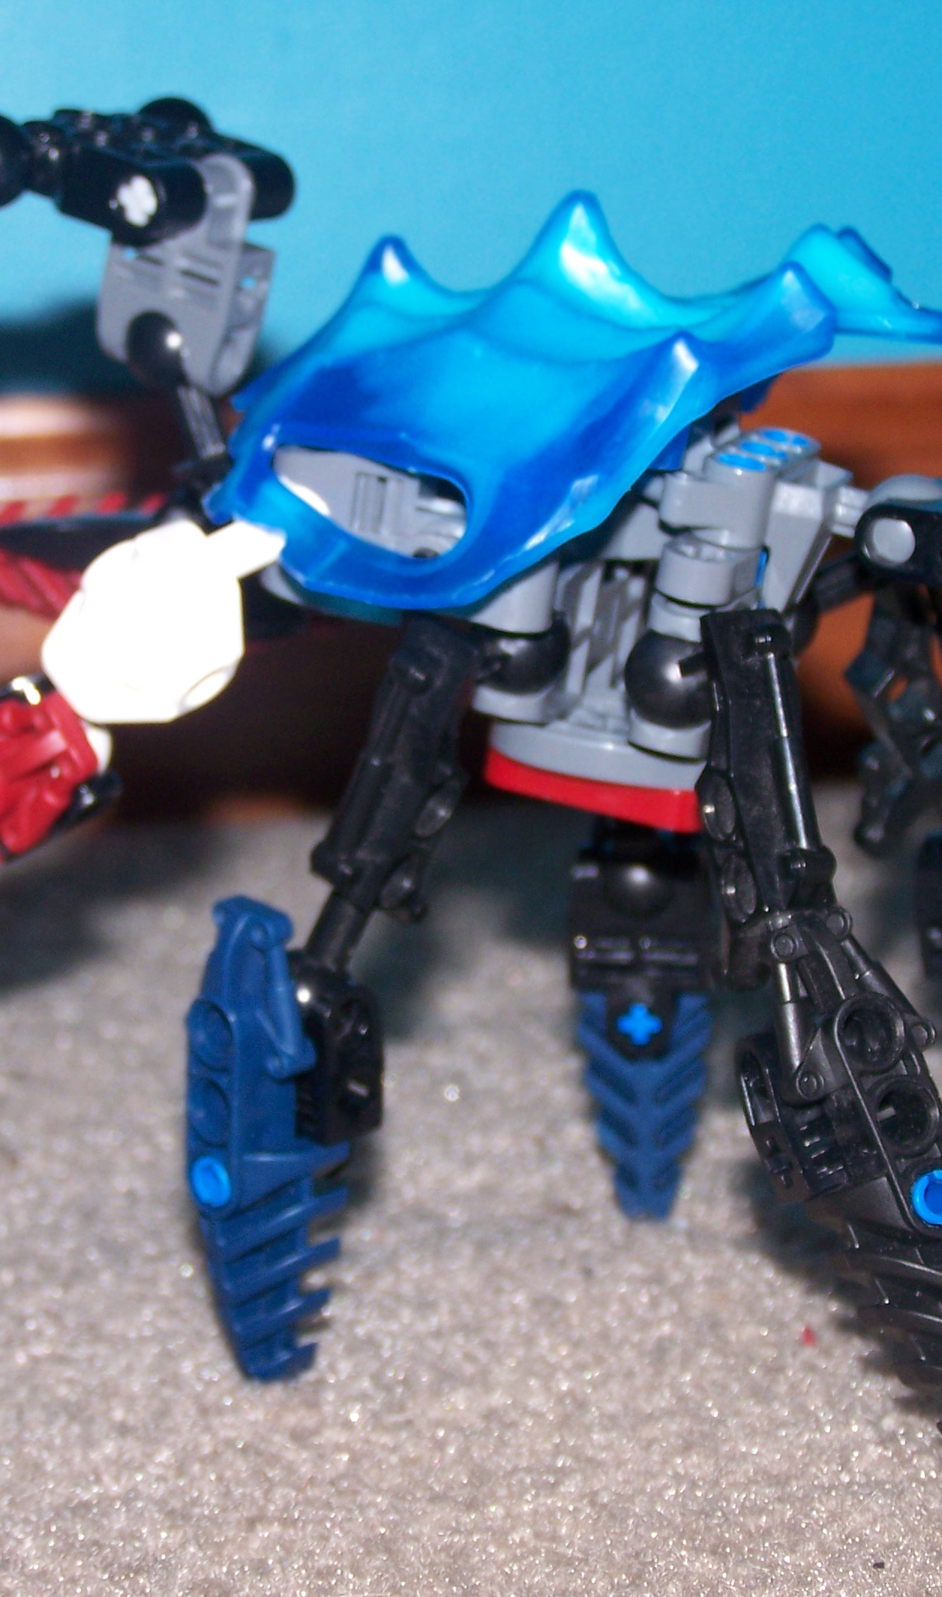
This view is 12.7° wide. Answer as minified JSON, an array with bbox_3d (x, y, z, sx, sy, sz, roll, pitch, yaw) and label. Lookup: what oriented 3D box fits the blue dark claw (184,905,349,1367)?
[{"bbox_3d":[-0.020,0.033,0.413,0.014,0.049,0.015,-6,5,-42],"label":"blue dark claw"}]

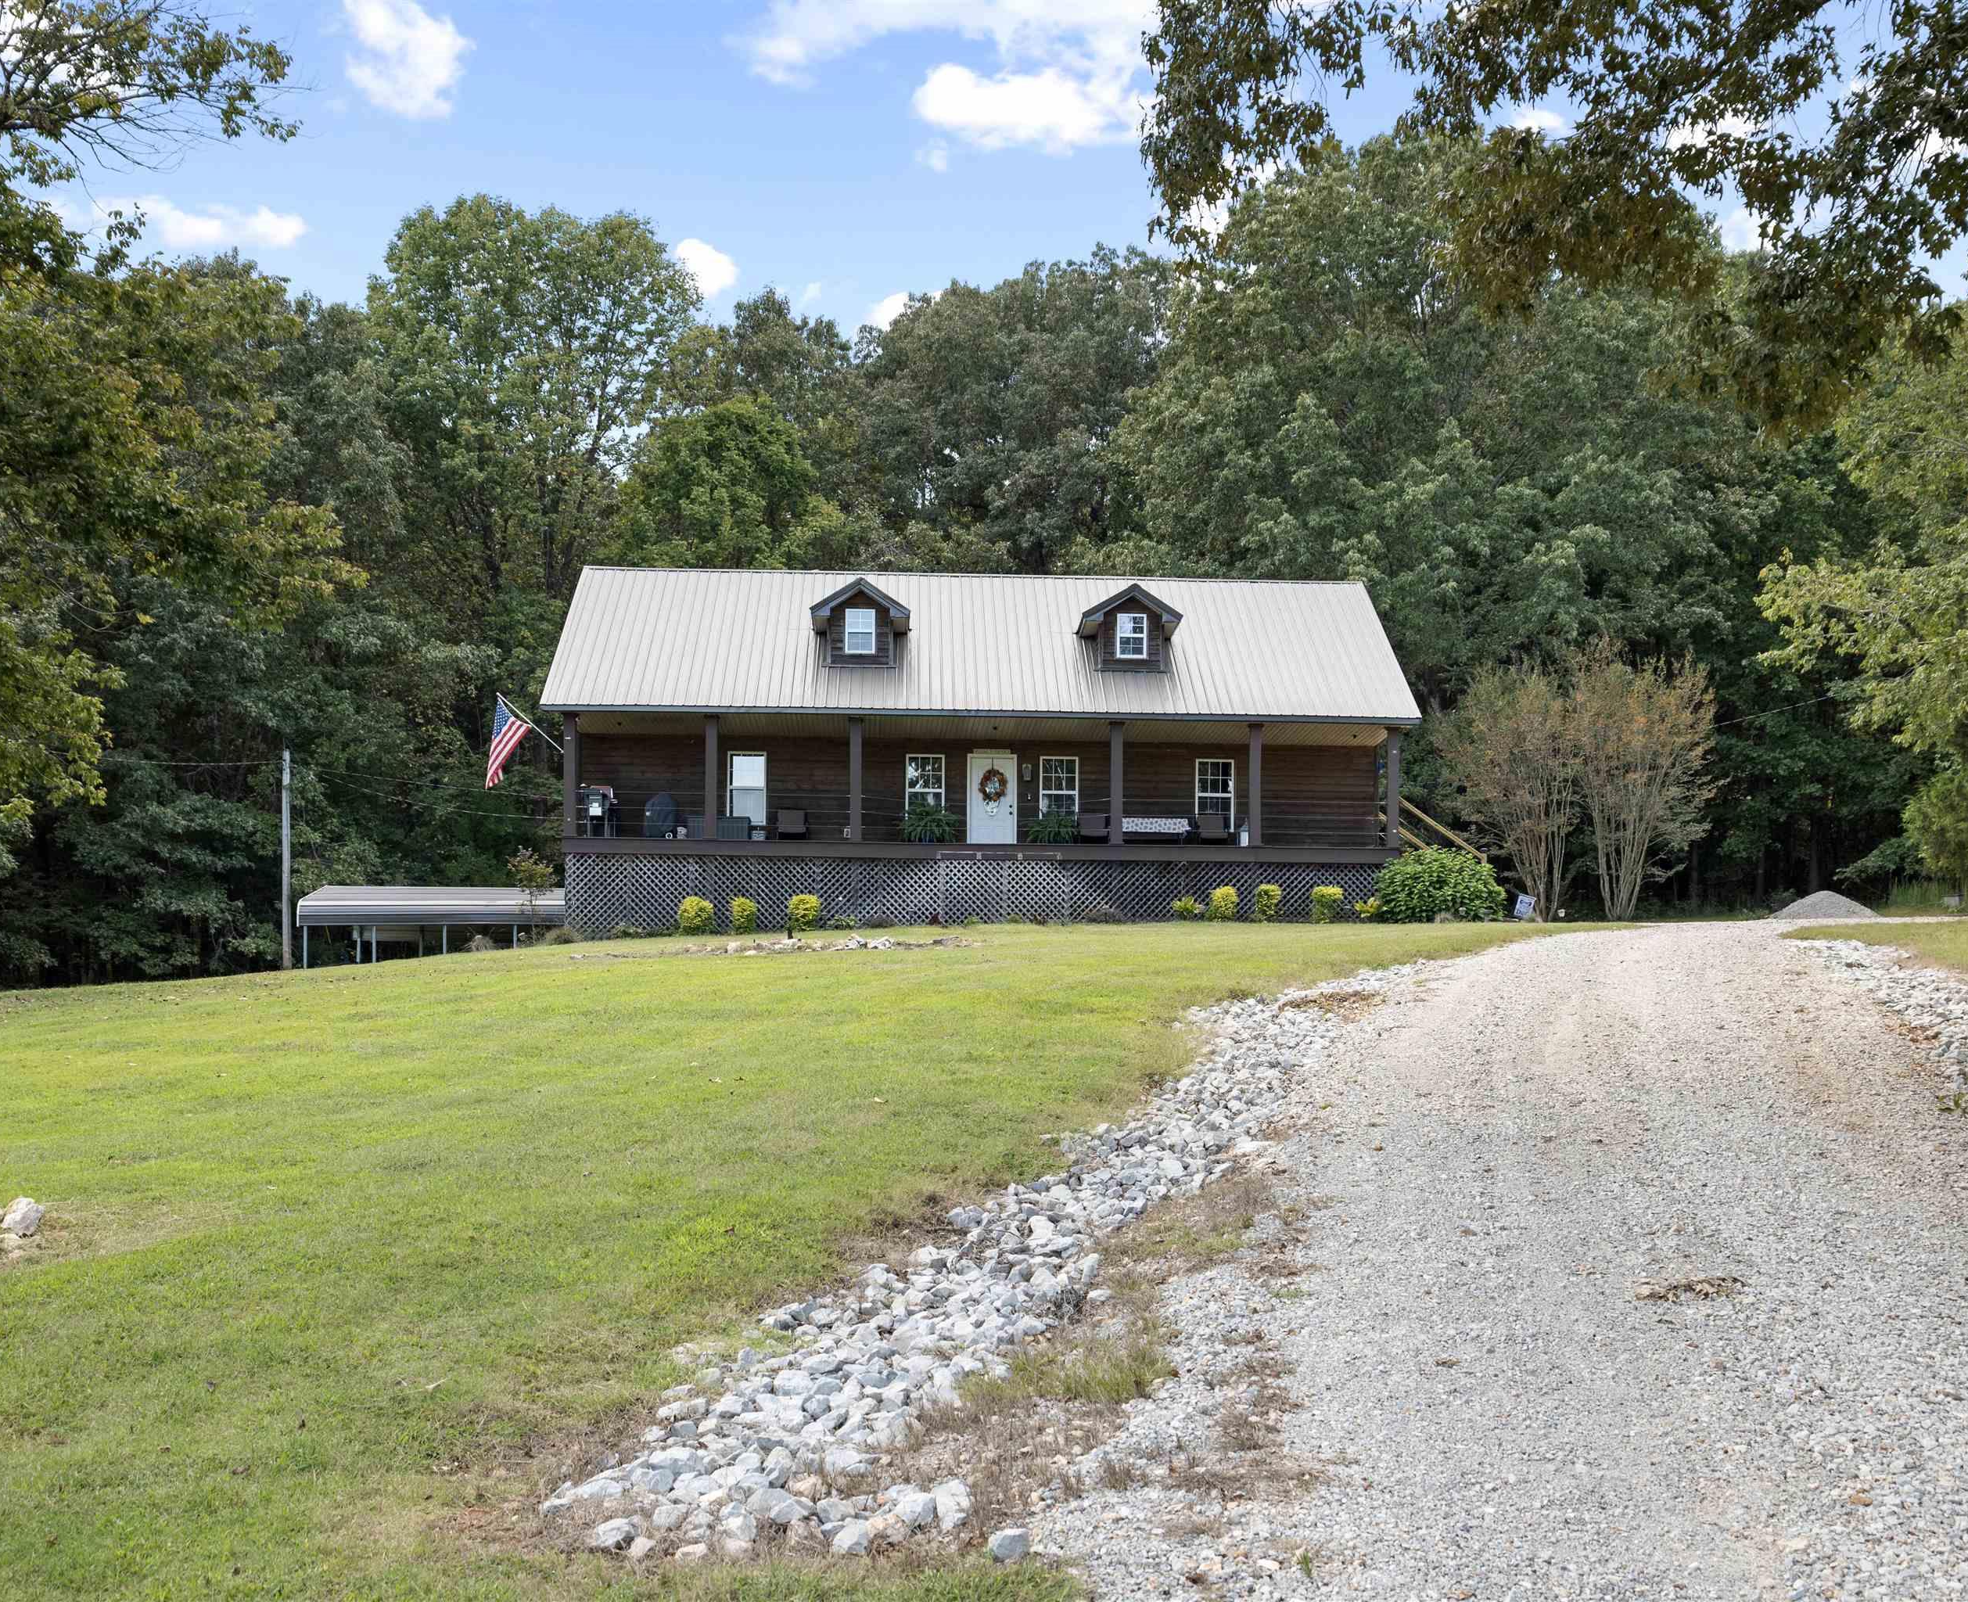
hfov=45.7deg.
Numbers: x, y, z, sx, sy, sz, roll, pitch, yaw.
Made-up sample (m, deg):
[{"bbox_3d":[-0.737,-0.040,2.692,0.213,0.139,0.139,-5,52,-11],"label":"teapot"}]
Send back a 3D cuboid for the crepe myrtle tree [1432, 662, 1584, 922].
[{"bbox_3d":[11.119,-0.179,49.500,3.200,5.500,3.200,1,-4,-2],"label":"crepe myrtle tree"}]

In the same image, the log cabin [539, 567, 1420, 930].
[{"bbox_3d":[-0.298,-1.110,51.250,17.100,7.809,11.700,1,-4,-2],"label":"log cabin"}]

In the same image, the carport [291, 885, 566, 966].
[{"bbox_3d":[-11.861,3.172,53.920,6.400,2.400,6.000,1,-4,-2],"label":"carport"}]

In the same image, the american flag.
[{"bbox_3d":[-9.180,-1.161,45.150,0.950,1.800,0.400,1,-4,-2],"label":"american flag"}]

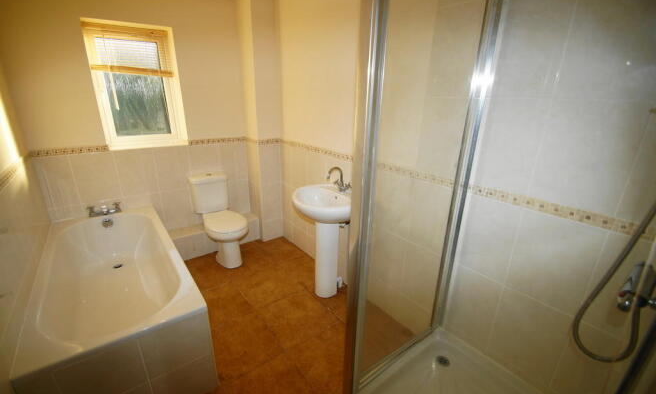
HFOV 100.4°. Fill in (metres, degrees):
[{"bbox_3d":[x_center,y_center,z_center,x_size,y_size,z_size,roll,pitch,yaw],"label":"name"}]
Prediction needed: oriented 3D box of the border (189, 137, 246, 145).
[{"bbox_3d":[-1.144,-0.585,2.868,0.595,0.042,0.012,-14,24,-37],"label":"border"}]

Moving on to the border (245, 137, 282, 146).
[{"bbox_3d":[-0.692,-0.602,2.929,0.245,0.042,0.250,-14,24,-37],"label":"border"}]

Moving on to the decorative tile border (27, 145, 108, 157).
[{"bbox_3d":[-2.035,-0.349,2.176,0.450,0.046,0.012,-14,24,-37],"label":"decorative tile border"}]

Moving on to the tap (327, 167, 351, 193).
[{"bbox_3d":[0.070,-0.129,2.078,0.190,0.205,0.165,-14,24,-37],"label":"tap"}]

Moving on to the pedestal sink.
[{"bbox_3d":[-0.027,0.397,2.176,0.468,0.880,0.550,-14,24,-37],"label":"pedestal sink"}]

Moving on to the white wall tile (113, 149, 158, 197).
[{"bbox_3d":[-1.725,-0.216,2.496,0.290,0.422,0.012,-14,24,-37],"label":"white wall tile"}]

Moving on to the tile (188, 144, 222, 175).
[{"bbox_3d":[-1.276,-0.328,2.847,0.290,0.422,0.012,-14,24,-37],"label":"tile"}]

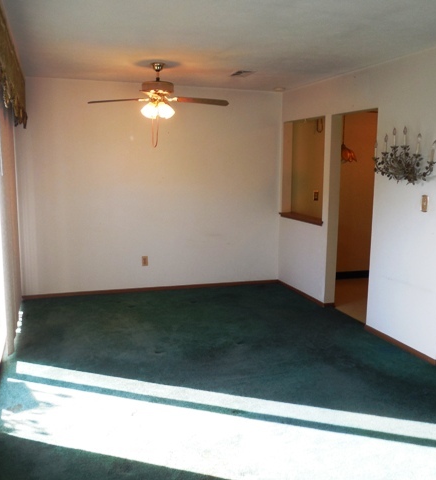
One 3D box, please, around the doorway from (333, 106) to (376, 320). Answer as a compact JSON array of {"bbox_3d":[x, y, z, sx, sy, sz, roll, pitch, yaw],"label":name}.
[{"bbox_3d":[1.361,-0.223,4.836,0.120,2.064,0.743,-2,9,-19],"label":"doorway"}]

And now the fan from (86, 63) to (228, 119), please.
[{"bbox_3d":[-0.540,-1.349,4.370,1.290,0.490,1.290,1,9,3],"label":"fan"}]

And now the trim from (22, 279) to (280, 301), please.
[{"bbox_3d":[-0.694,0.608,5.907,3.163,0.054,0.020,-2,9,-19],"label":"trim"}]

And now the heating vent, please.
[{"bbox_3d":[0.246,-1.647,4.775,0.160,0.020,0.300,-2,9,-19],"label":"heating vent"}]

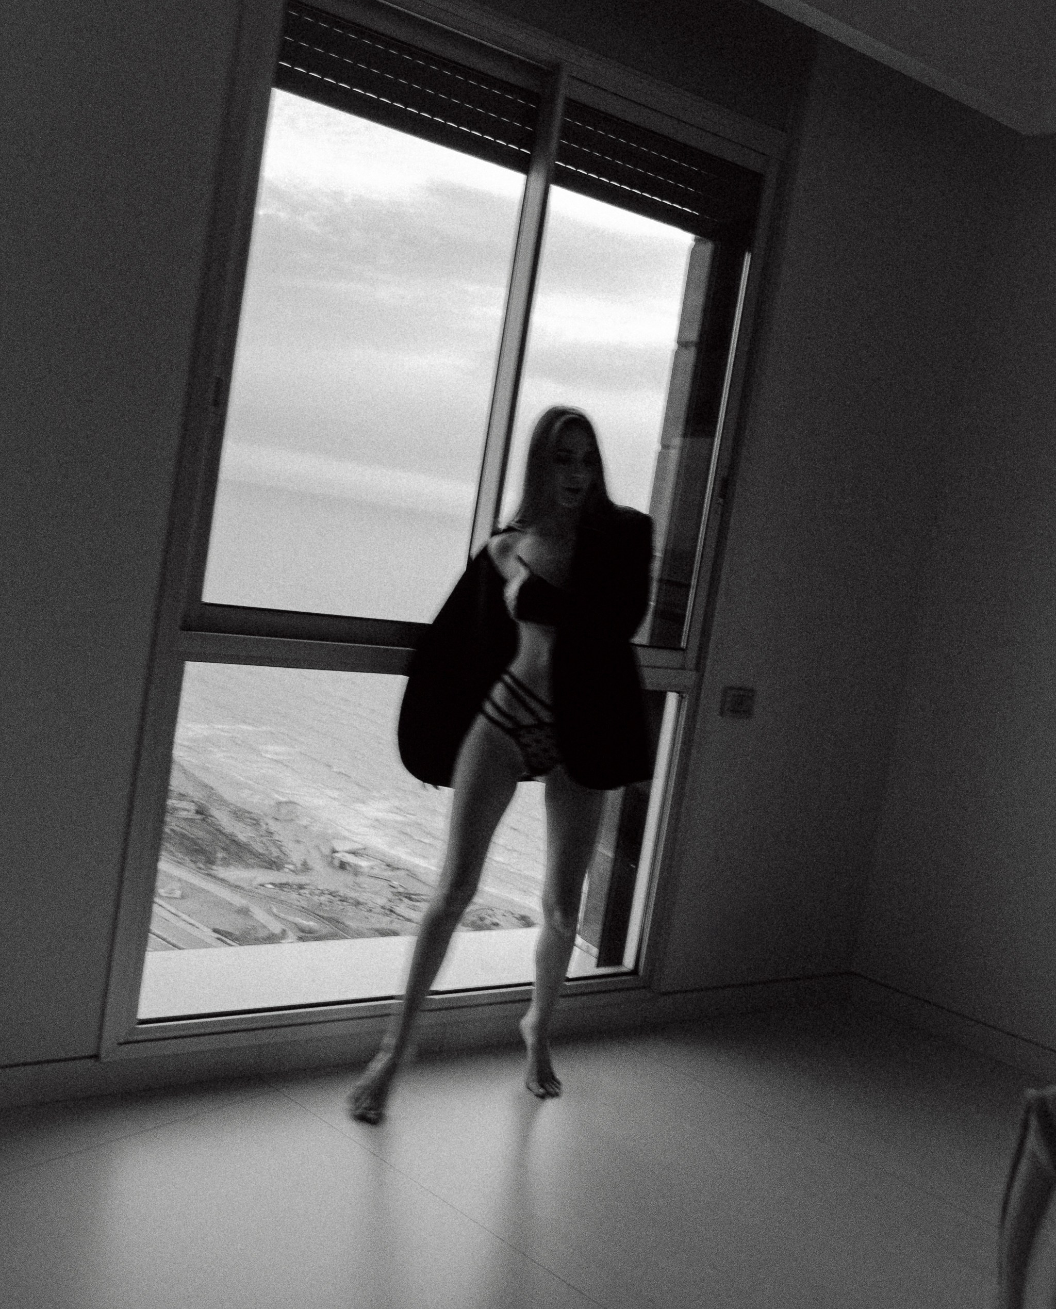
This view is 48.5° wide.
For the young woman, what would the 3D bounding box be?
[{"bbox_3d":[-0.012,0.268,2.830,0.610,1.690,0.450,8,6,-10],"label":"young woman"}]

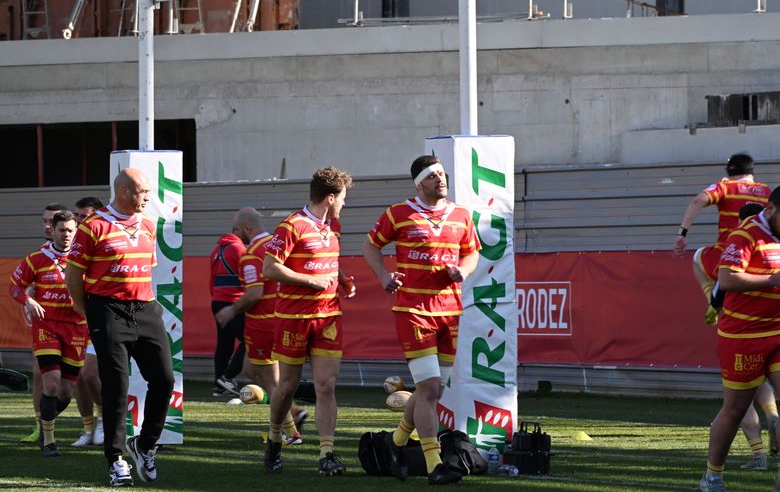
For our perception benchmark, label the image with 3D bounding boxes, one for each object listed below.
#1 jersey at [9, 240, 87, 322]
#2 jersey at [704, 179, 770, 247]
[{"bbox_3d":[-2.216,0.247,42.300,0.550,0.560,0.340,-1,0,-15],"label":"jersey"},{"bbox_3d":[2.502,-0.230,46.000,0.530,0.540,0.340,-1,0,-14],"label":"jersey"}]

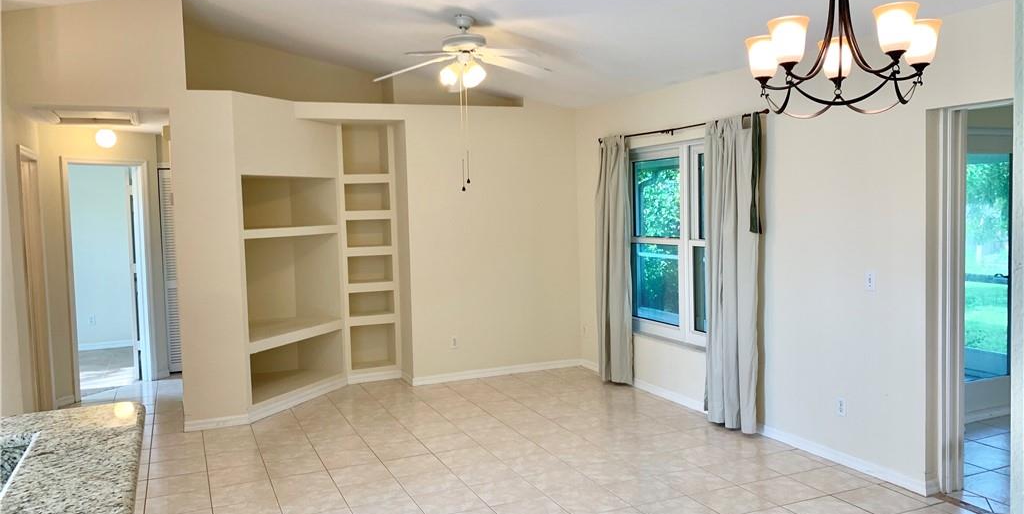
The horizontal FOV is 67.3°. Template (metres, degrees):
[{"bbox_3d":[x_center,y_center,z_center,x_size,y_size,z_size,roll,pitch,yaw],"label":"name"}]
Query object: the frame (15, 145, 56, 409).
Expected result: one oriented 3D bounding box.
[{"bbox_3d":[-3.743,0.256,6.001,0.113,2.085,0.861,-3,4,-23],"label":"frame"}]

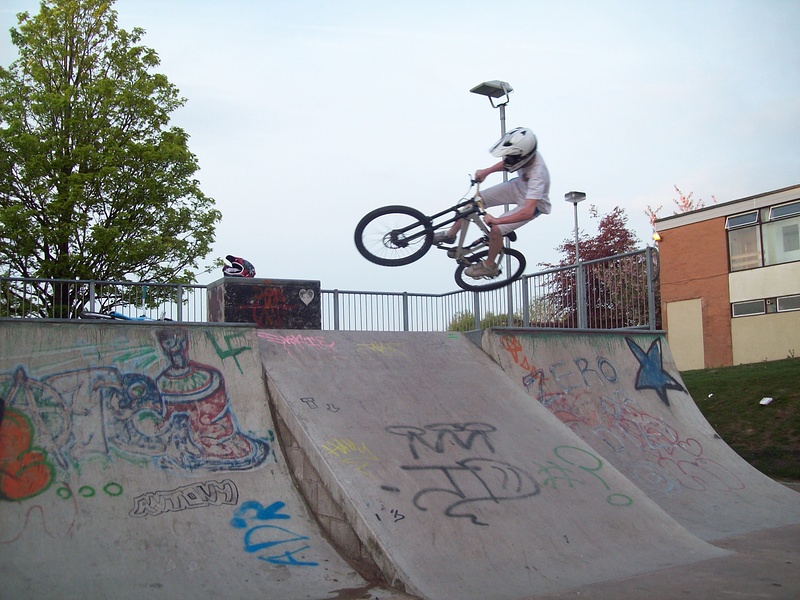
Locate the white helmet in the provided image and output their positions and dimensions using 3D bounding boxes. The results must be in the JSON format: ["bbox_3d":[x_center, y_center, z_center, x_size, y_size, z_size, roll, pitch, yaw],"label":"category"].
[{"bbox_3d":[0.872,-1.175,6.450,0.380,0.285,0.250,-33,29,-19],"label":"white helmet"}]

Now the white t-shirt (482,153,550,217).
[{"bbox_3d":[1.050,-0.944,6.800,0.320,0.580,0.480,-31,40,-26],"label":"white t-shirt"}]

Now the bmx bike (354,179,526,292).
[{"bbox_3d":[0.519,-0.502,7.300,1.864,0.700,1.050,17,-41,-37],"label":"bmx bike"}]

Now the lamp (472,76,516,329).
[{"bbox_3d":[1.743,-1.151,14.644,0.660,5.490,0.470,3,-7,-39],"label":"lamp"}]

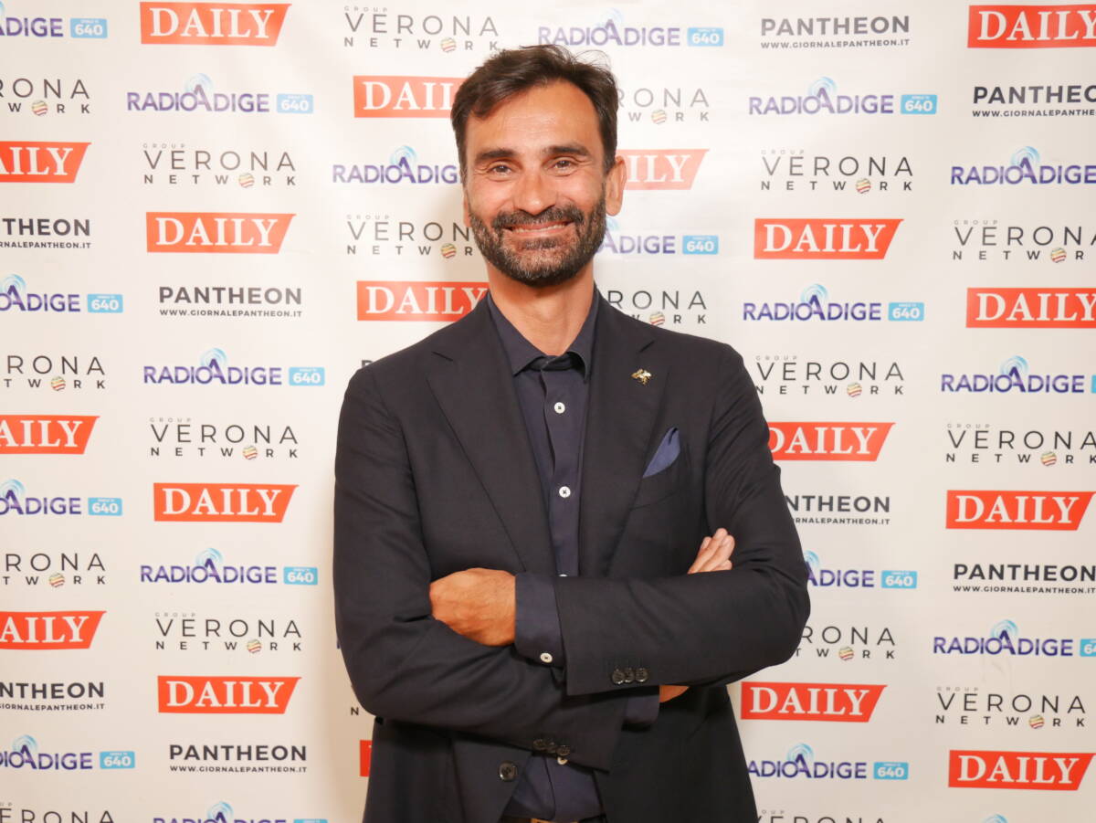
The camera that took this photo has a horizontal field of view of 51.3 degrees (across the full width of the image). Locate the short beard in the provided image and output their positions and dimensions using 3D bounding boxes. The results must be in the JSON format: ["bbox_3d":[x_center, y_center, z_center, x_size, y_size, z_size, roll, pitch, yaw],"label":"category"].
[{"bbox_3d":[-0.011,-0.183,1.220,0.146,0.103,0.098,-4,6,4],"label":"short beard"}]

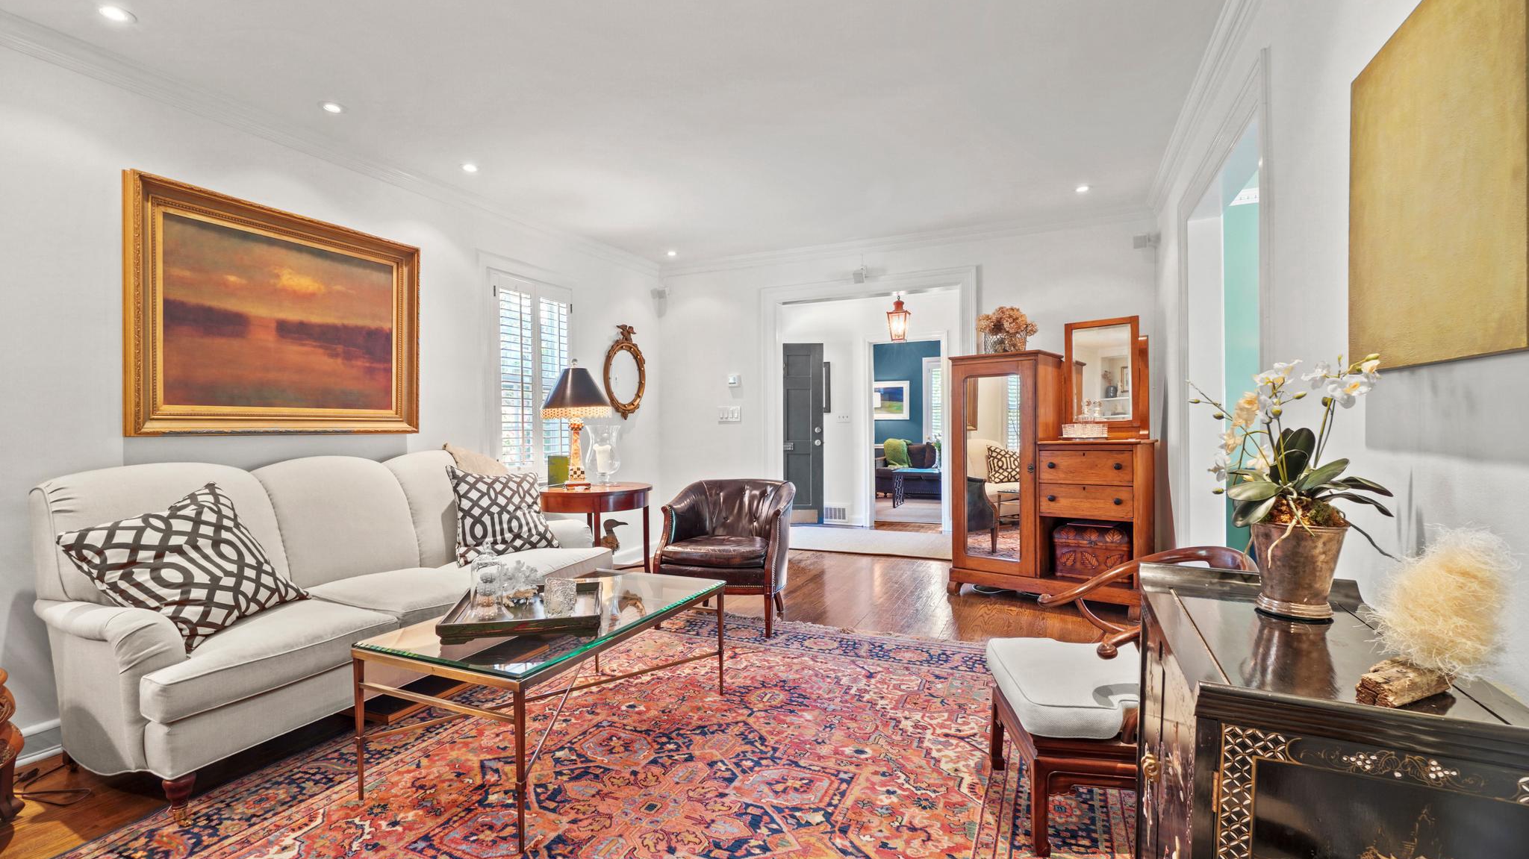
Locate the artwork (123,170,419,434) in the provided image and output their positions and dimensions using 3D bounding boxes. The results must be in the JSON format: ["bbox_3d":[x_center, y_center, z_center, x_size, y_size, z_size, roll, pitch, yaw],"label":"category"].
[{"bbox_3d":[-2.109,-0.471,2.891,0.090,0.993,1.159,0,1,25],"label":"artwork"}]

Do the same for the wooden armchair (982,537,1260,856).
[{"bbox_3d":[1.017,0.715,1.830,0.616,0.773,0.510,0,0,4],"label":"wooden armchair"}]

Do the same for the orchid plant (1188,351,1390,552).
[{"bbox_3d":[0.936,0.051,1.131,0.274,0.358,0.280,0,1,25],"label":"orchid plant"}]

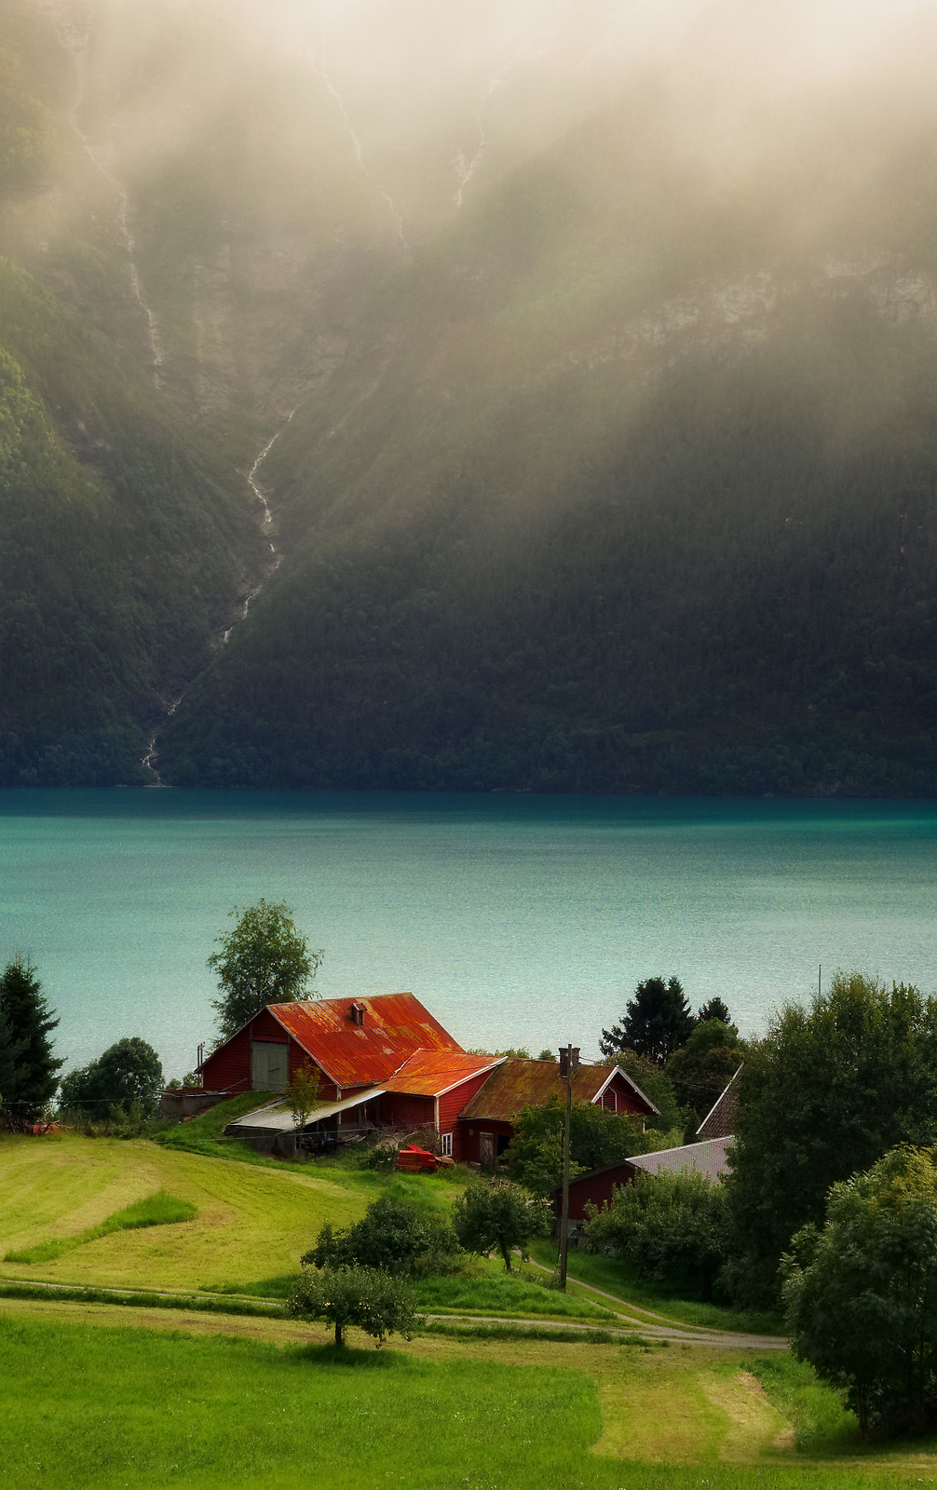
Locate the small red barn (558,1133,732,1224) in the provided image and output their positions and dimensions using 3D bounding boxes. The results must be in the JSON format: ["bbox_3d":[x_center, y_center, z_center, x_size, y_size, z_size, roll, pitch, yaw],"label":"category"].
[{"bbox_3d":[10.009,20.762,196.323,7.400,4.300,10.500,1,3,33],"label":"small red barn"}]

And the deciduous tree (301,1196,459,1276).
[{"bbox_3d":[-3.405,19.500,168.000,6.185,3.267,4.638,0,2,0],"label":"deciduous tree"}]

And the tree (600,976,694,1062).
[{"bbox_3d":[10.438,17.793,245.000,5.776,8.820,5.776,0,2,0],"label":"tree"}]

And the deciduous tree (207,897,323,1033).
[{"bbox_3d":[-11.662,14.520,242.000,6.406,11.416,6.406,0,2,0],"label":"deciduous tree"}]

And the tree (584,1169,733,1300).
[{"bbox_3d":[8.161,21.047,181.000,6.364,5.692,6.046,0,2,0],"label":"tree"}]

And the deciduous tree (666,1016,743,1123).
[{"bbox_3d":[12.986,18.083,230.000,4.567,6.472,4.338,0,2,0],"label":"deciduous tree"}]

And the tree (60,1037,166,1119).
[{"bbox_3d":[-19.360,18.369,230.000,5.898,4.949,5.309,0,2,0],"label":"tree"}]

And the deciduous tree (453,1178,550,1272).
[{"bbox_3d":[1.363,19.232,169.000,4.054,3.776,3.852,0,2,0],"label":"deciduous tree"}]

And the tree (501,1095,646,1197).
[{"bbox_3d":[4.988,19.172,201.000,6.901,5.074,6.556,0,2,0],"label":"tree"}]

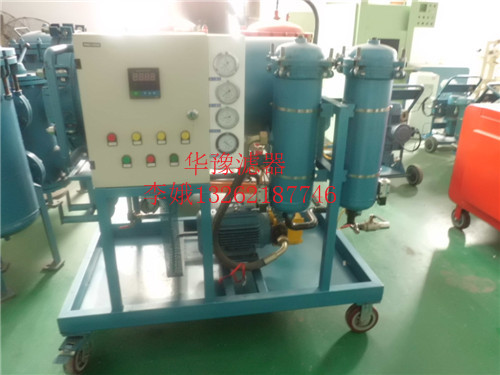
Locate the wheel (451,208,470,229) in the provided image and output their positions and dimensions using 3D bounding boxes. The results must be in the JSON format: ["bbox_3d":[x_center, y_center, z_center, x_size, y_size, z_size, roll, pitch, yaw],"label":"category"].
[{"bbox_3d":[1.598,0.234,2.848,0.052,0.157,0.156,-1,21,-5],"label":"wheel"}]

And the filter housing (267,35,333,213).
[{"bbox_3d":[0.182,-0.218,1.473,0.235,0.690,0.235,1,22,0],"label":"filter housing"}]

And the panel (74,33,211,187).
[{"bbox_3d":[-0.357,-0.277,1.355,0.406,0.506,0.200,-3,22,-9],"label":"panel"}]

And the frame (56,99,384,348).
[{"bbox_3d":[-0.136,0.004,1.847,1.400,0.920,0.820,-3,22,-9],"label":"frame"}]

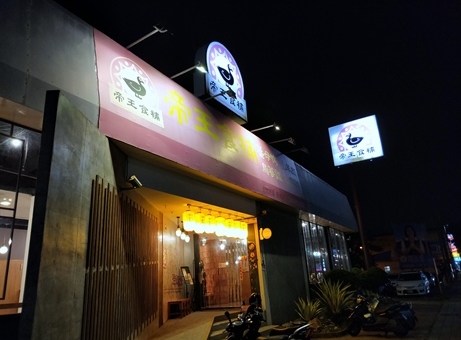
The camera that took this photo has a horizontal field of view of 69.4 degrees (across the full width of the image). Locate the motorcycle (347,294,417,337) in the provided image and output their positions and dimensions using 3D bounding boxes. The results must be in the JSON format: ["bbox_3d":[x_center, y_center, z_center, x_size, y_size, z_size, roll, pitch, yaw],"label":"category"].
[{"bbox_3d":[4.047,4.025,9.287,1.820,1.120,0.700,-14,-21,29],"label":"motorcycle"}]

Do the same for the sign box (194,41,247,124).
[{"bbox_3d":[-0.234,-2.878,10.595,0.320,2.270,2.250,-15,-22,30],"label":"sign box"}]

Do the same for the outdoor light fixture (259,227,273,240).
[{"bbox_3d":[1.169,2.119,11.024,0.420,0.360,0.330,-15,-22,30],"label":"outdoor light fixture"}]

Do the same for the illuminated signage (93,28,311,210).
[{"bbox_3d":[0.265,-0.526,10.378,0.100,2.405,10.223,-23,-26,27],"label":"illuminated signage"}]

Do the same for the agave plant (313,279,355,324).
[{"bbox_3d":[3.340,4.239,10.843,1.300,1.360,1.300,-15,-22,30],"label":"agave plant"}]

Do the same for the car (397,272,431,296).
[{"bbox_3d":[13.181,8.190,24.077,1.740,1.460,4.450,-15,-22,30],"label":"car"}]

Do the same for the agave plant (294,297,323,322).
[{"bbox_3d":[2.455,4.452,10.707,0.880,0.780,0.880,-15,-22,30],"label":"agave plant"}]

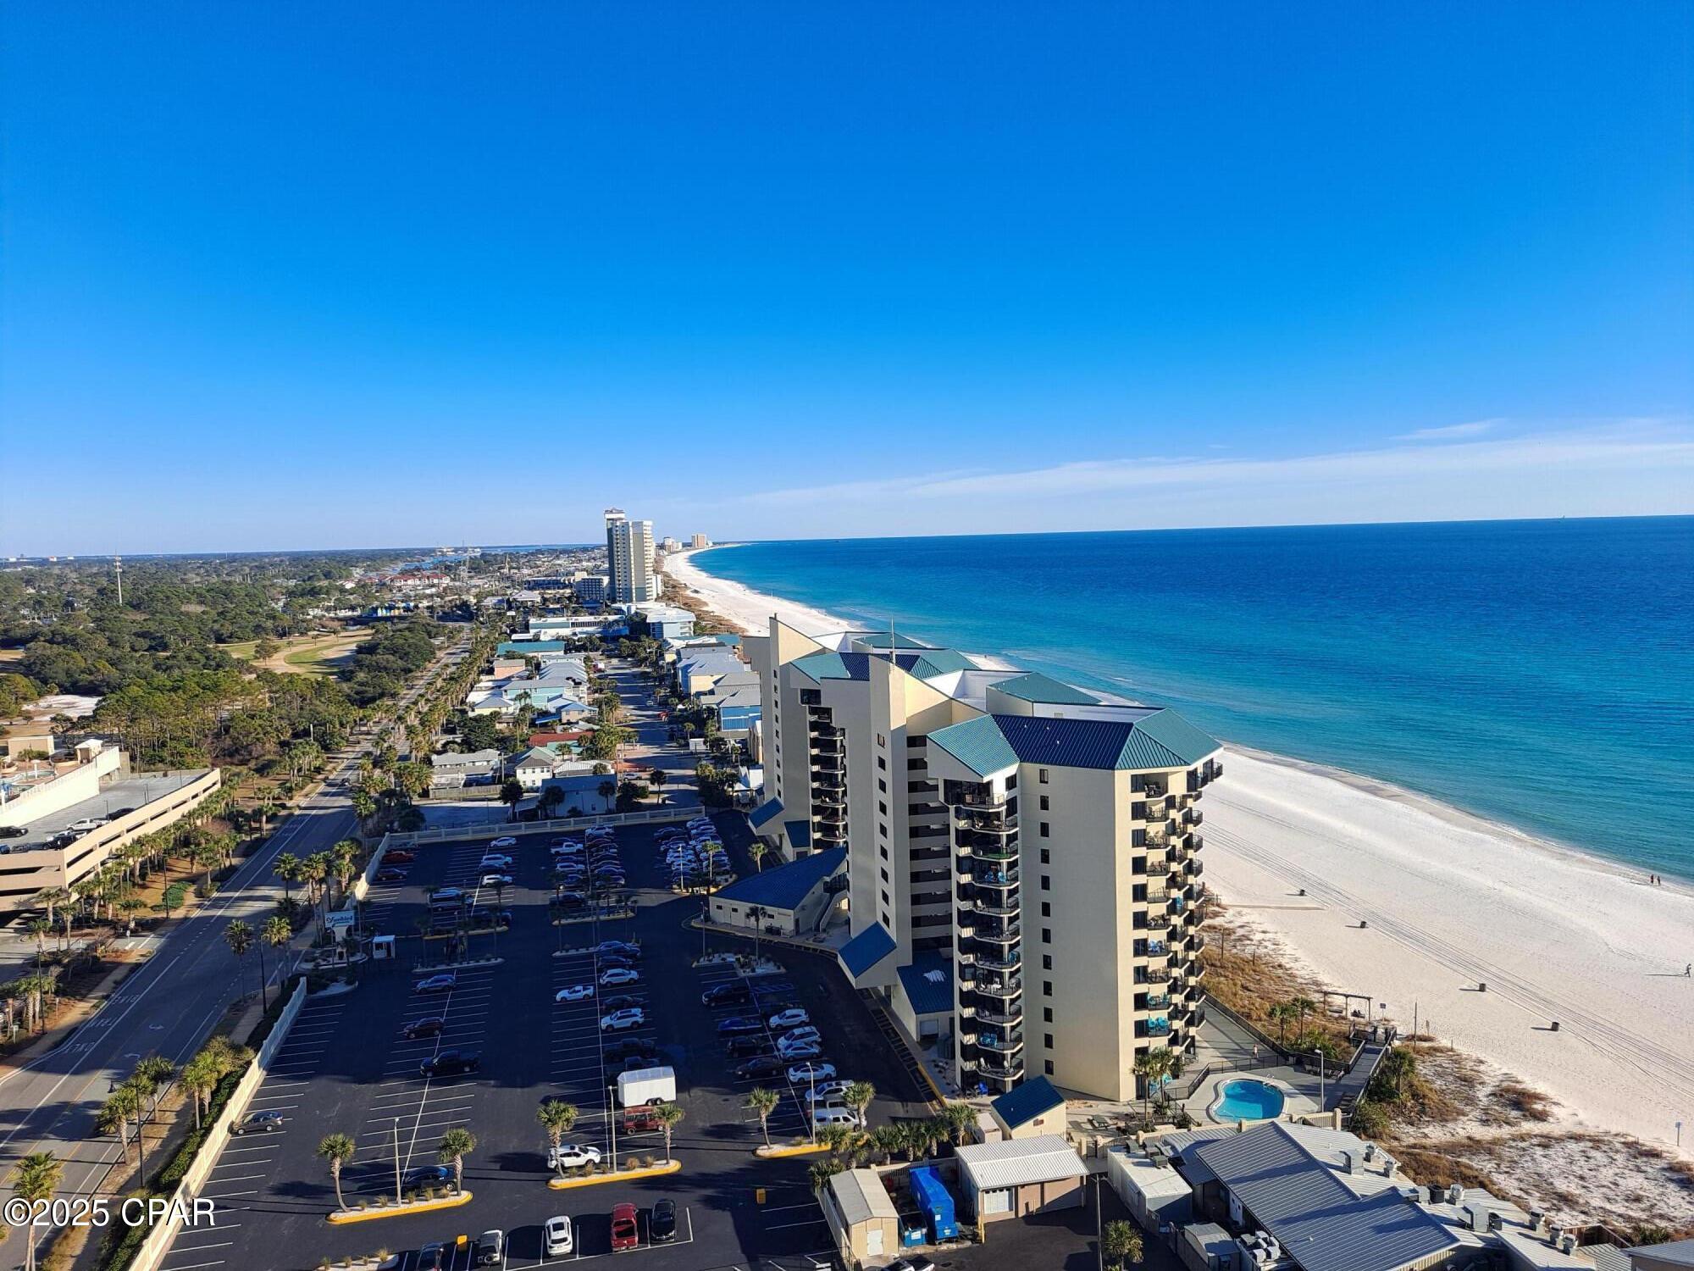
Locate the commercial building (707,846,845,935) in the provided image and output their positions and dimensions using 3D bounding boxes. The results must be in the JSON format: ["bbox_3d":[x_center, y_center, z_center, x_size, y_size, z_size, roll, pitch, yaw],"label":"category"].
[{"bbox_3d":[-9.567,37.334,181.893,14.800,8.000,16.200,1,6,31],"label":"commercial building"}]

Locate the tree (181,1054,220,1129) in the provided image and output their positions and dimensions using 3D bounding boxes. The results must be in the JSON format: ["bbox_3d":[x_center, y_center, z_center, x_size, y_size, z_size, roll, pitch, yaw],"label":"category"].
[{"bbox_3d":[-62.844,44.233,118.807,3.500,7.680,3.500,-2,5,0],"label":"tree"}]

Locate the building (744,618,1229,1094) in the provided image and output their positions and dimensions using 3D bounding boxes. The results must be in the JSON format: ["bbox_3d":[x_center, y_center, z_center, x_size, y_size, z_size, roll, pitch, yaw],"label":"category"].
[{"bbox_3d":[8.920,20.119,191.841,34.500,42.500,150.500,-3,5,-13],"label":"building"}]

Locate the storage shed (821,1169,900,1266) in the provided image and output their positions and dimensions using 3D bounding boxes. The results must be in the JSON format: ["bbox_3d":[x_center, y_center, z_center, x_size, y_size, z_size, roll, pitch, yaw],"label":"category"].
[{"bbox_3d":[1.389,46.322,98.788,3.850,3.250,7.400,-3,5,-13],"label":"storage shed"}]

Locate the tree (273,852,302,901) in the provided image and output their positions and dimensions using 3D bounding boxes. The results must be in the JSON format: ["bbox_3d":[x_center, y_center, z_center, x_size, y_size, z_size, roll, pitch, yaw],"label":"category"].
[{"bbox_3d":[-88.867,39.199,194.796,4.630,9.580,4.630,-3,5,-13],"label":"tree"}]

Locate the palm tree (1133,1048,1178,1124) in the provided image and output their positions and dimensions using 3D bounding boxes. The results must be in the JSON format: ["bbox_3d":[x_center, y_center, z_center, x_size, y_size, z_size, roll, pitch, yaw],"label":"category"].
[{"bbox_3d":[28.956,42.208,114.632,3.900,7.200,3.900,-2,5,0],"label":"palm tree"}]

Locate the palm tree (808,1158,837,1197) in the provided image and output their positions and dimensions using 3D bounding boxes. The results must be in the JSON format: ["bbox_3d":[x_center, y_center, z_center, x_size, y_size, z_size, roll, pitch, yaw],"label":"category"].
[{"bbox_3d":[-1.998,45.956,103.408,2.682,3.406,2.682,-2,5,0],"label":"palm tree"}]

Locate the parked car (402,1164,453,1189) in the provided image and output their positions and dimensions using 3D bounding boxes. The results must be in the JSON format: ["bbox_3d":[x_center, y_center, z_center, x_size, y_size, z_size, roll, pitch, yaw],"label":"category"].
[{"bbox_3d":[-37.600,48.875,110.182,4.290,1.450,1.800,-2,5,1],"label":"parked car"}]

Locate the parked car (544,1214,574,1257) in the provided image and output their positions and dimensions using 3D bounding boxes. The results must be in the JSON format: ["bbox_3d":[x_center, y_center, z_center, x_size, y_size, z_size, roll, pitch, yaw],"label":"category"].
[{"bbox_3d":[-23.119,47.874,98.413,1.880,1.620,4.550,-3,5,-17],"label":"parked car"}]

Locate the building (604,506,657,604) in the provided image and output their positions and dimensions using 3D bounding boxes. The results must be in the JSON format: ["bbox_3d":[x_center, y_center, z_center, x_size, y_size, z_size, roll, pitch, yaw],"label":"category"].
[{"bbox_3d":[-168.418,-57.264,950.653,38.000,80.590,40.000,-3,5,-13],"label":"building"}]

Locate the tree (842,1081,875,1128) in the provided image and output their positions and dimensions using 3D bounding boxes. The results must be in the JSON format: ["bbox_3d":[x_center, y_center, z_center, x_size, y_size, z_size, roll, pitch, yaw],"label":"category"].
[{"bbox_3d":[1.174,44.180,114.187,3.023,4.974,3.023,-2,5,0],"label":"tree"}]

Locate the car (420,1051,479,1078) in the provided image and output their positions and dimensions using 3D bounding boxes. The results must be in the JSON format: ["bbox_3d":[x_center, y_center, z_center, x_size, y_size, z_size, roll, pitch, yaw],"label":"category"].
[{"bbox_3d":[-42.315,45.573,130.302,5.850,1.930,2.030,-3,5,-15],"label":"car"}]

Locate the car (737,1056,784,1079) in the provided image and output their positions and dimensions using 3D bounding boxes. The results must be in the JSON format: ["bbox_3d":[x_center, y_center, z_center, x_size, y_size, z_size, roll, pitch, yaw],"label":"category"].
[{"bbox_3d":[-8.983,45.073,127.677,4.850,1.470,1.840,-3,5,-14],"label":"car"}]

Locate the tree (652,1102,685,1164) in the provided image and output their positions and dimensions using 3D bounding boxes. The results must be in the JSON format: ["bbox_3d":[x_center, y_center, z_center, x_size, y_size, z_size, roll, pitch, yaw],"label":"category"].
[{"bbox_3d":[-16.320,45.896,112.645,2.920,5.760,2.920,-3,5,-13],"label":"tree"}]

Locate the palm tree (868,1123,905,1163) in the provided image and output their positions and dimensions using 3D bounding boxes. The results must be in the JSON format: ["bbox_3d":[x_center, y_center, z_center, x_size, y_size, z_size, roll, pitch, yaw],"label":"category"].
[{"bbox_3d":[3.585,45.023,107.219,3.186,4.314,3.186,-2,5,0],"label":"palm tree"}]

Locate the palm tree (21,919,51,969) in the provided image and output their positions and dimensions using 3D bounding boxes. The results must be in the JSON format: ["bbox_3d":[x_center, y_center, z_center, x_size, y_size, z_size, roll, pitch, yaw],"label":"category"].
[{"bbox_3d":[-111.813,42.150,168.757,3.700,6.300,3.700,-2,5,0],"label":"palm tree"}]

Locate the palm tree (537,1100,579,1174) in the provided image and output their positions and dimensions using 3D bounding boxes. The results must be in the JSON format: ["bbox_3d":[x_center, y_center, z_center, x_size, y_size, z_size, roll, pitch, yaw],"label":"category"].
[{"bbox_3d":[-26.058,45.553,110.674,3.830,7.330,3.830,-3,5,-13],"label":"palm tree"}]

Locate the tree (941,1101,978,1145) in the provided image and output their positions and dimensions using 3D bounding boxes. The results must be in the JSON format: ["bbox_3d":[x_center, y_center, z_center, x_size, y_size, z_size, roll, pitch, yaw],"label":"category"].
[{"bbox_3d":[10.130,44.409,110.812,3.300,4.510,3.300,-2,5,0],"label":"tree"}]

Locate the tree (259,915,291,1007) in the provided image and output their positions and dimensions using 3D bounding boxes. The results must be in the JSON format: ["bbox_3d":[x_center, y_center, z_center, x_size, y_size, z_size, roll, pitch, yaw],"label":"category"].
[{"bbox_3d":[-73.392,41.324,157.699,4.090,10.640,4.090,-3,5,-13],"label":"tree"}]

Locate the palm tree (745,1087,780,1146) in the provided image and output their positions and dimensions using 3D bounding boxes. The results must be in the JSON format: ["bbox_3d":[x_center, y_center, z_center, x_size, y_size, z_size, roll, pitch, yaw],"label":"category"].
[{"bbox_3d":[-7.598,44.327,112.188,3.030,5.516,3.030,-2,5,0],"label":"palm tree"}]

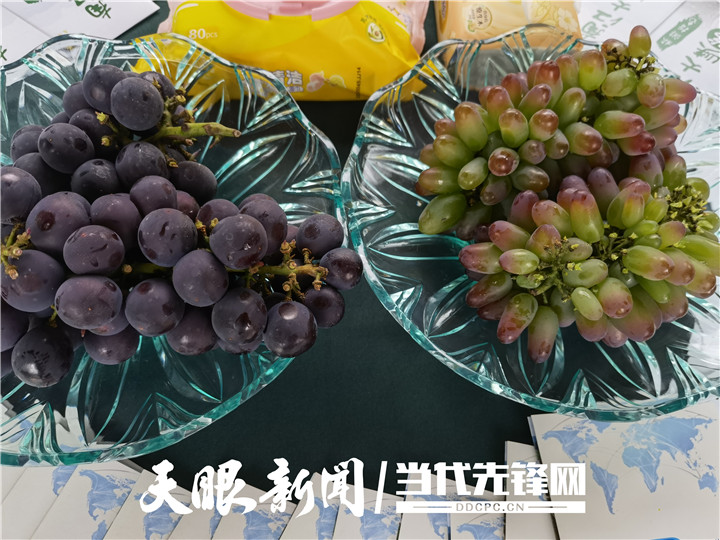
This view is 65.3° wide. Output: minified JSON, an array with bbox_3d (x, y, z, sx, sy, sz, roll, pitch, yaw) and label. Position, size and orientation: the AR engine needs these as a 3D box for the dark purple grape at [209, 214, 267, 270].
[{"bbox_3d":[-0.059,-0.013,0.270,0.028,0.028,0.028,0,65,-4],"label":"dark purple grape"}]

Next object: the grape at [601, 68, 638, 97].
[{"bbox_3d":[0.155,-0.112,0.335,0.024,0.015,0.015,-30,90,5],"label":"grape"}]

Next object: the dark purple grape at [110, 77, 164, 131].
[{"bbox_3d":[-0.123,-0.092,0.311,0.028,0.029,0.028,1,63,-3],"label":"dark purple grape"}]

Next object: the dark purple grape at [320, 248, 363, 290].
[{"bbox_3d":[-0.010,0.000,0.303,0.024,0.023,0.023,0,65,-3],"label":"dark purple grape"}]

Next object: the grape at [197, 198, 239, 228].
[{"bbox_3d":[-0.080,-0.028,0.315,0.025,0.025,0.025,1,63,-2],"label":"grape"}]

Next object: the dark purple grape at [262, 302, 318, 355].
[{"bbox_3d":[-0.036,0.030,0.291,0.027,0.028,0.027,0,65,-3],"label":"dark purple grape"}]

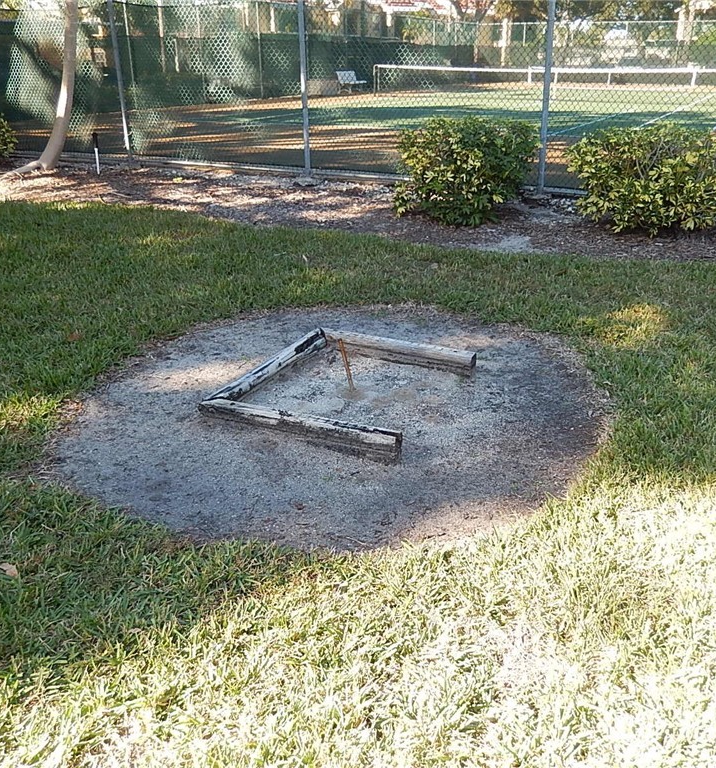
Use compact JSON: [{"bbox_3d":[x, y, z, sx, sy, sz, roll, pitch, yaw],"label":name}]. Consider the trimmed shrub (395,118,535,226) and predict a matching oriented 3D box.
[{"bbox_3d":[1.040,-2.070,7.120,1.340,0.910,1.200,12,26,25],"label":"trimmed shrub"}]

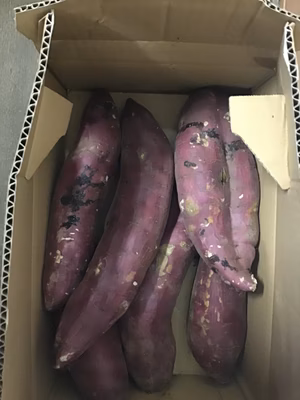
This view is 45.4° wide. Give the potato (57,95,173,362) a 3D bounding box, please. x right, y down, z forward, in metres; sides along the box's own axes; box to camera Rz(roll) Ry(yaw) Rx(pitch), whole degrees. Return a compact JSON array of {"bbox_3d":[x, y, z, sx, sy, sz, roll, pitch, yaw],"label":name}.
[{"bbox_3d":[-0.025,0.040,0.342,0.071,0.056,0.263,16,85,0],"label":"potato"}]

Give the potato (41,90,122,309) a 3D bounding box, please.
[{"bbox_3d":[-0.066,0.002,0.352,0.056,0.054,0.221,18,85,1],"label":"potato"}]

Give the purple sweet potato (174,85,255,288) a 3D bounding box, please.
[{"bbox_3d":[0.055,-0.005,0.345,0.057,0.049,0.199,-12,85,0],"label":"purple sweet potato"}]

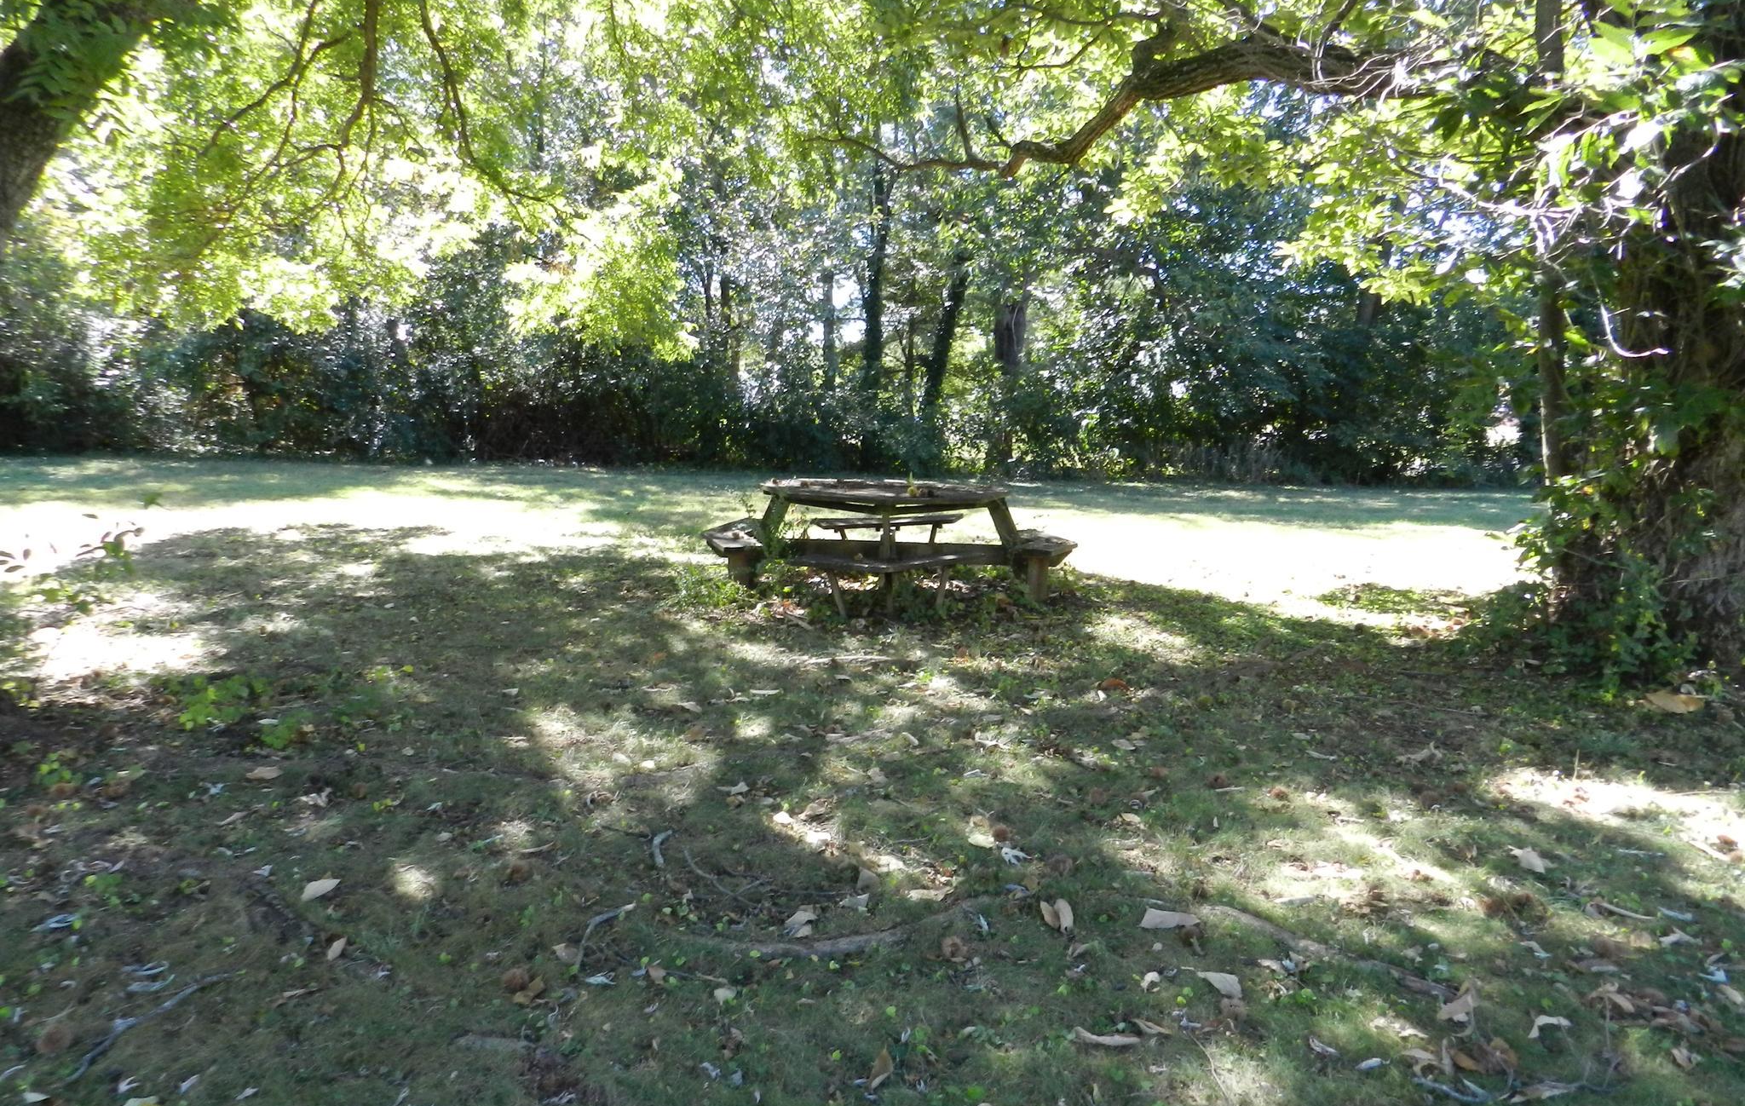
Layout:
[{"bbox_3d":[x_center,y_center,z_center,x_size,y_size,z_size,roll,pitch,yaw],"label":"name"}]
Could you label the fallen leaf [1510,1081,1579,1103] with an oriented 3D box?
[{"bbox_3d":[1.339,1.072,2.308,0.125,0.030,0.045,-1,8,-18],"label":"fallen leaf"}]

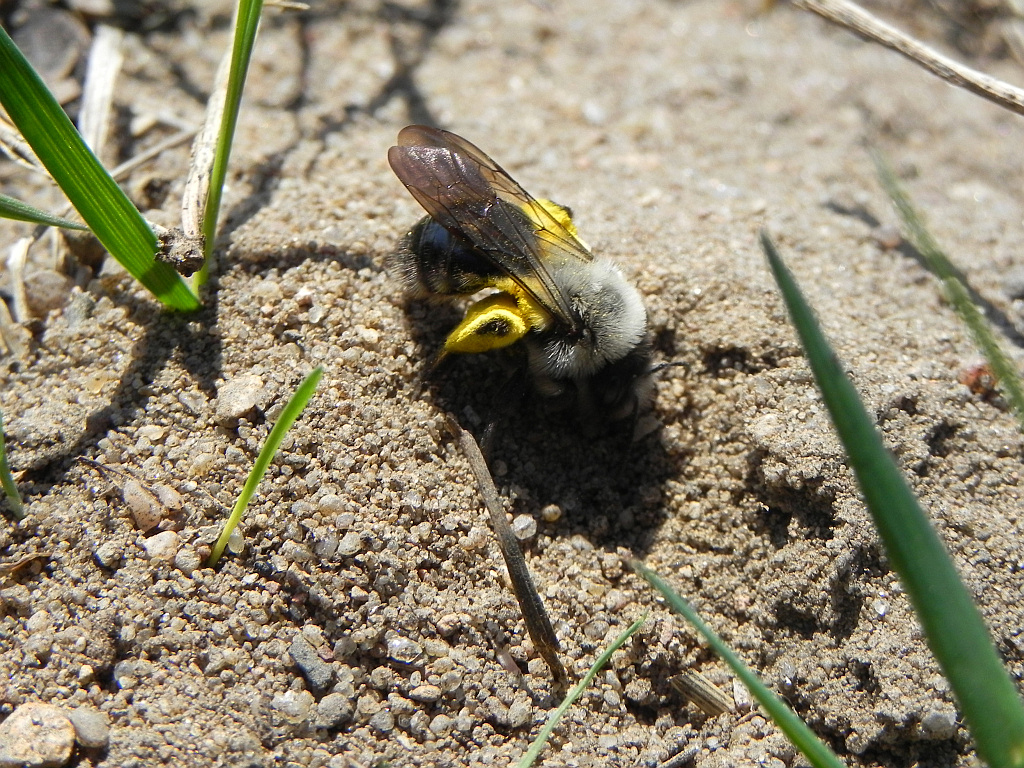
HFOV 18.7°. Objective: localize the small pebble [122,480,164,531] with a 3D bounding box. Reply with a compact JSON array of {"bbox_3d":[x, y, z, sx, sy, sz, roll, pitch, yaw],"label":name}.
[{"bbox_3d":[-0.014,0.005,0.116,0.001,0.001,0.002,-20,53,-16],"label":"small pebble"}]

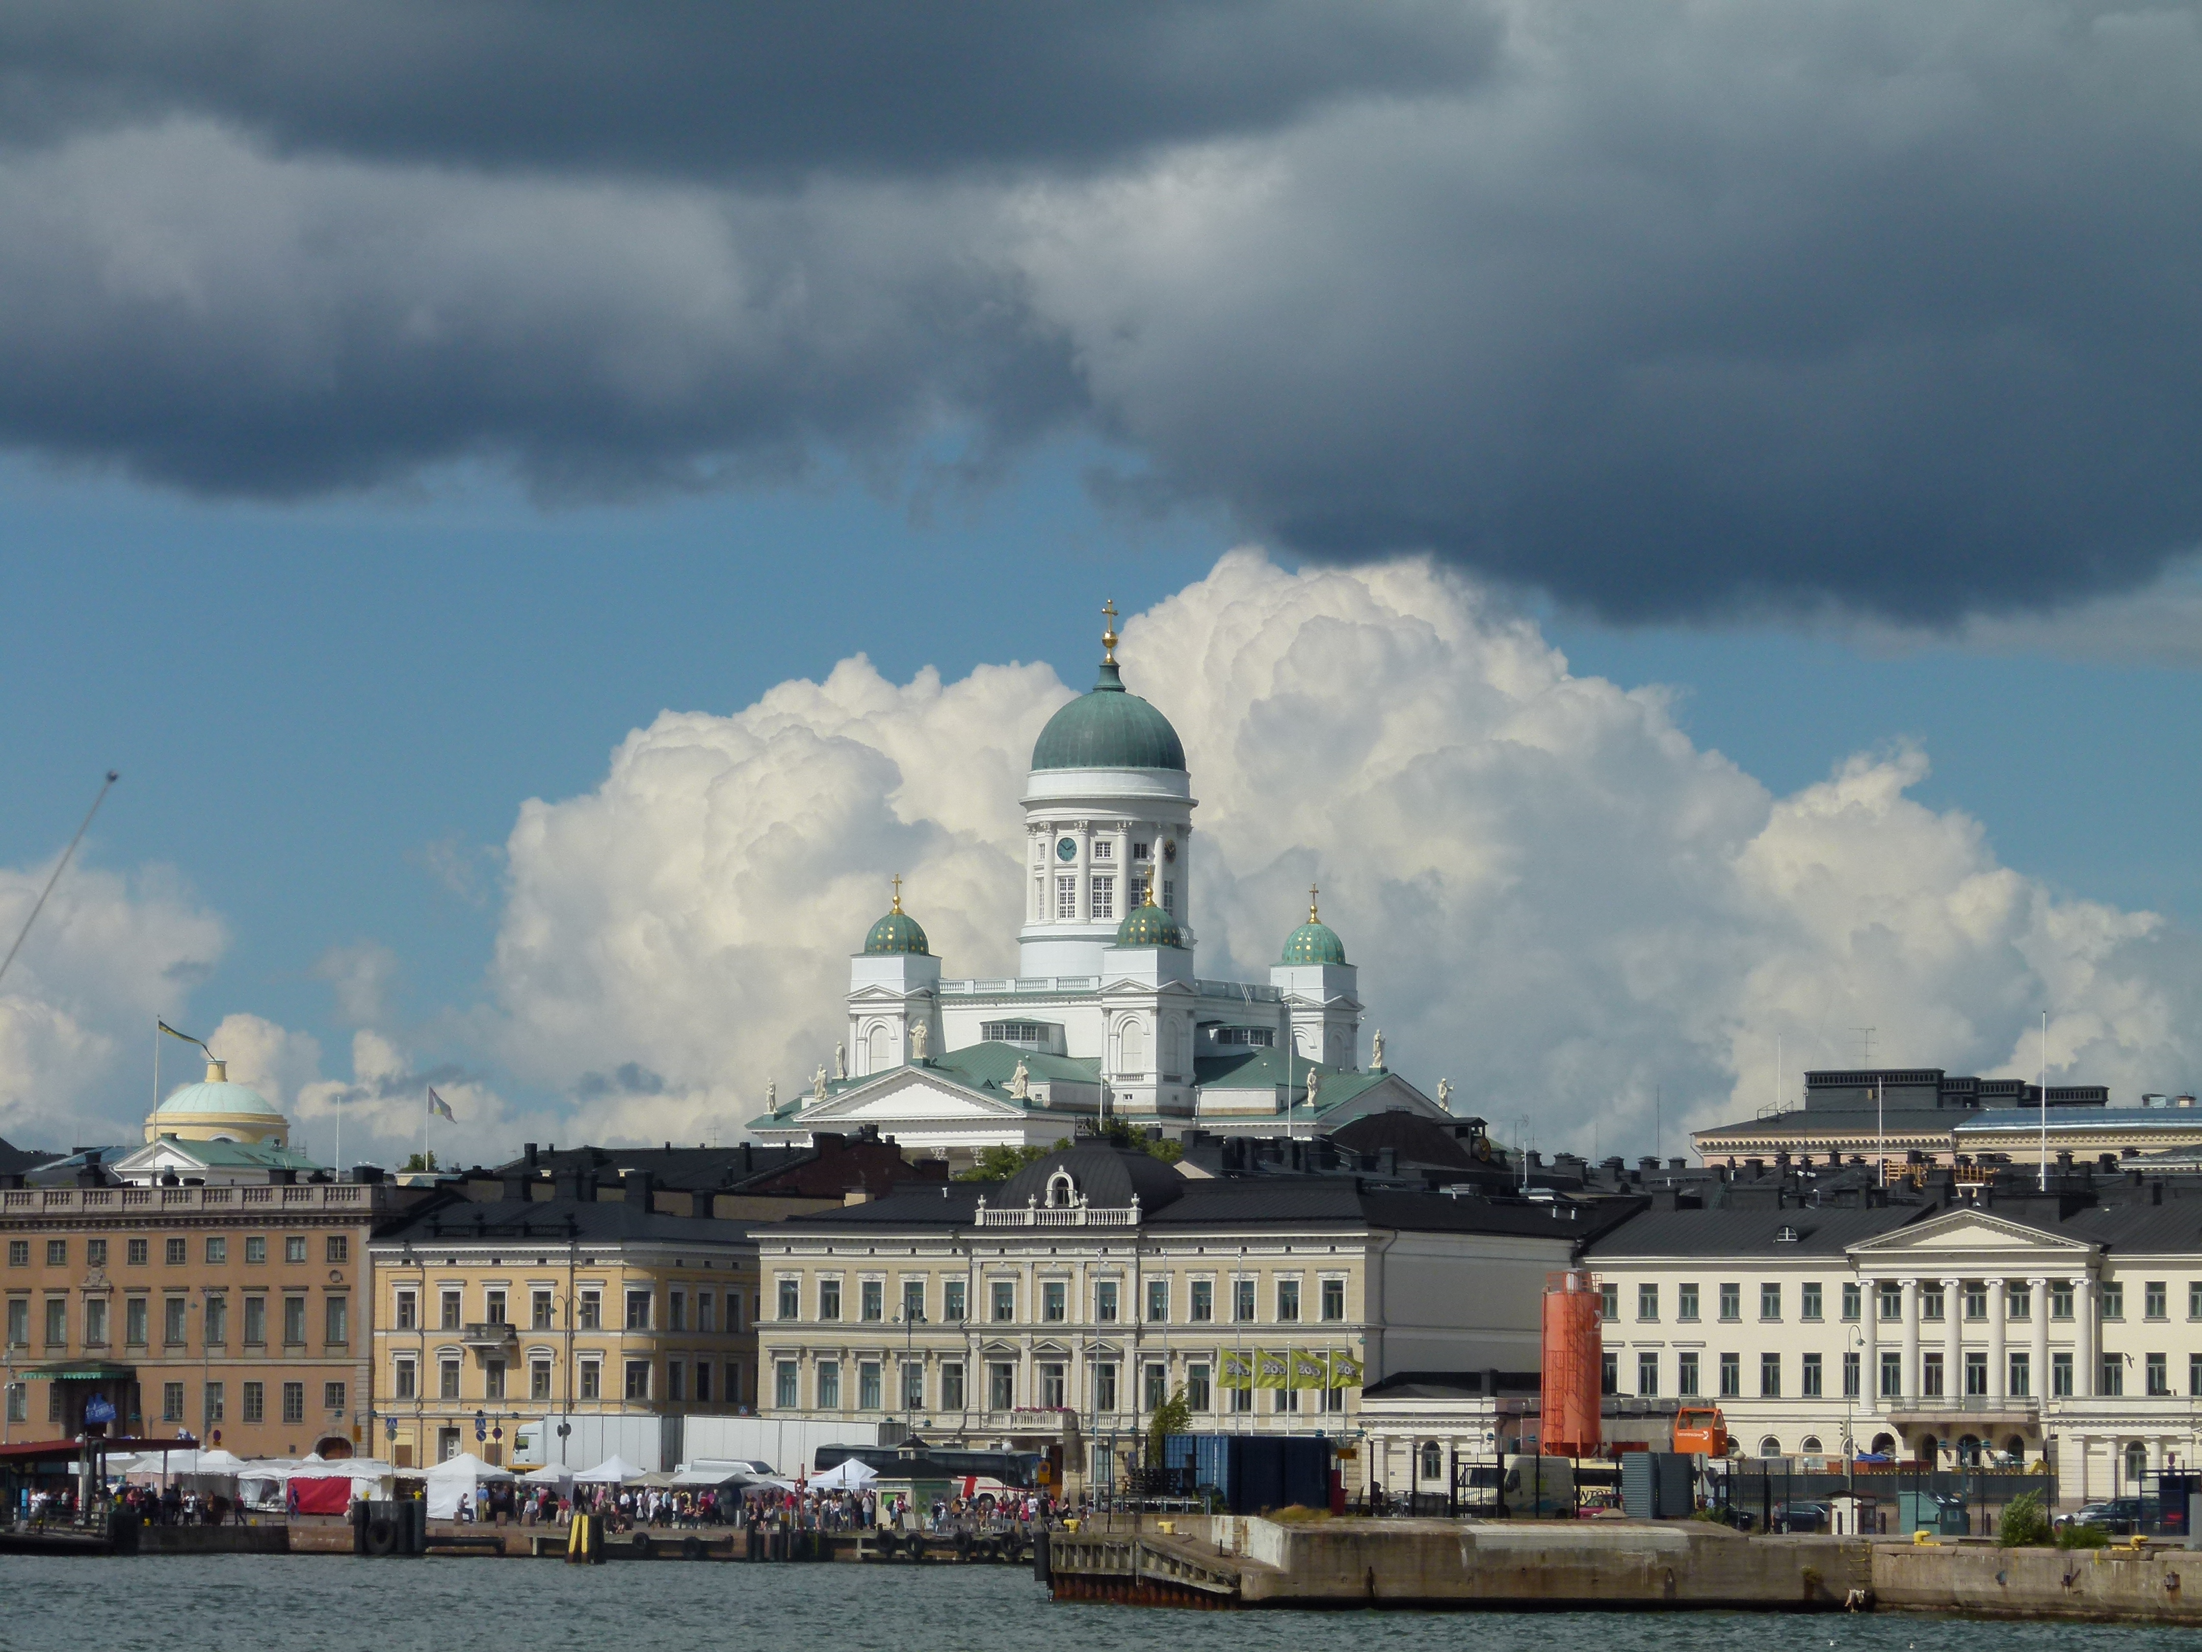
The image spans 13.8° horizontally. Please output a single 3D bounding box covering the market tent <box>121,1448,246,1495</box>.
[{"bbox_3d":[-48.140,34.310,478.000,6.000,3.100,3.000,-3,-5,36],"label":"market tent"}]

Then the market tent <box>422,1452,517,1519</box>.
[{"bbox_3d":[-31.000,32.390,446.000,3.100,3.200,3.100,-3,-5,36],"label":"market tent"}]

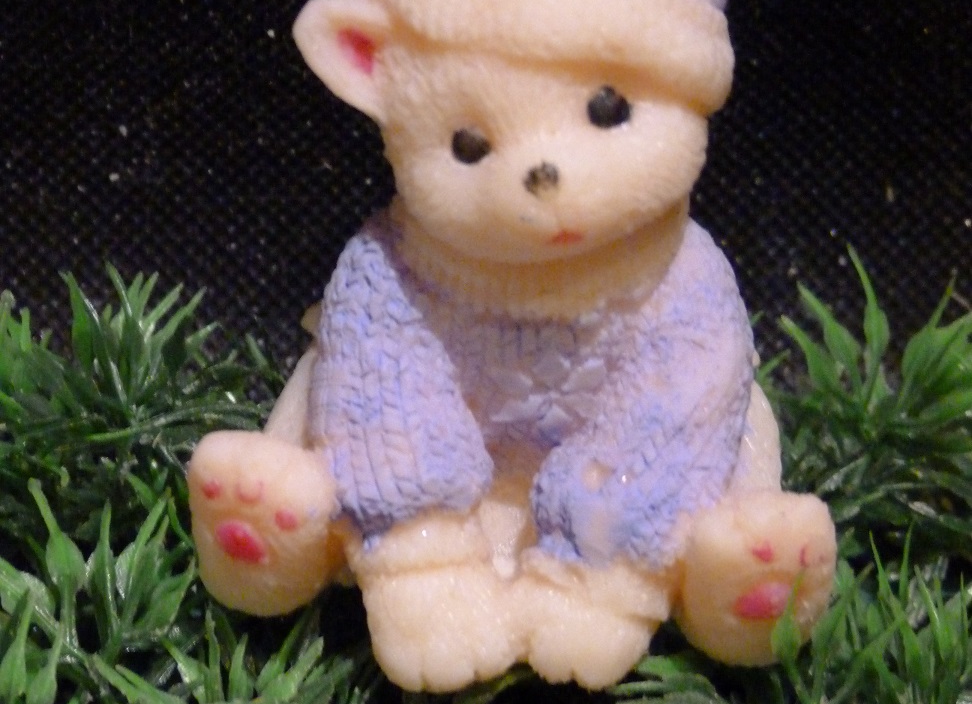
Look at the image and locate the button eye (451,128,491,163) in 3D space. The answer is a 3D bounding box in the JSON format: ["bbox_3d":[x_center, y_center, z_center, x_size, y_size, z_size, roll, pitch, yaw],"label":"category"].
[{"bbox_3d":[-0.001,-0.018,0.346,0.004,0.003,0.002,-7,10,23],"label":"button eye"}]

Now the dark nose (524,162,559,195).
[{"bbox_3d":[0.005,-0.015,0.342,0.003,0.003,0.002,-11,10,9],"label":"dark nose"}]

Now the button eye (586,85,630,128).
[{"bbox_3d":[0.011,-0.022,0.346,0.004,0.004,0.002,-13,13,-4],"label":"button eye"}]

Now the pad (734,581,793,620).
[{"bbox_3d":[0.026,0.023,0.357,0.006,0.004,0.002,3,8,-15],"label":"pad"}]

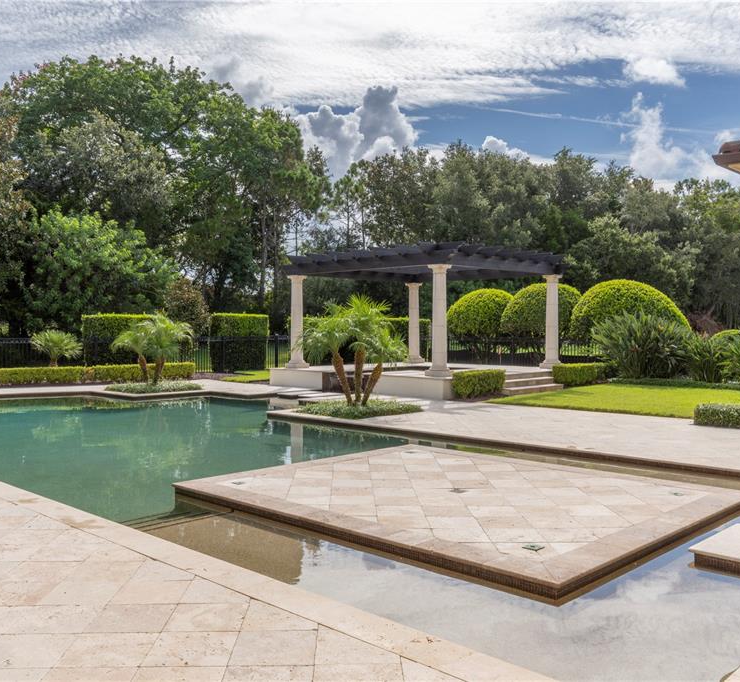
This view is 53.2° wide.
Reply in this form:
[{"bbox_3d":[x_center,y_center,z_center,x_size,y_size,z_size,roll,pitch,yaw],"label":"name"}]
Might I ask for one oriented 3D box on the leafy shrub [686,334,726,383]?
[{"bbox_3d":[9.513,0.567,20.910,1.100,1.450,1.150,1,1,44],"label":"leafy shrub"}]

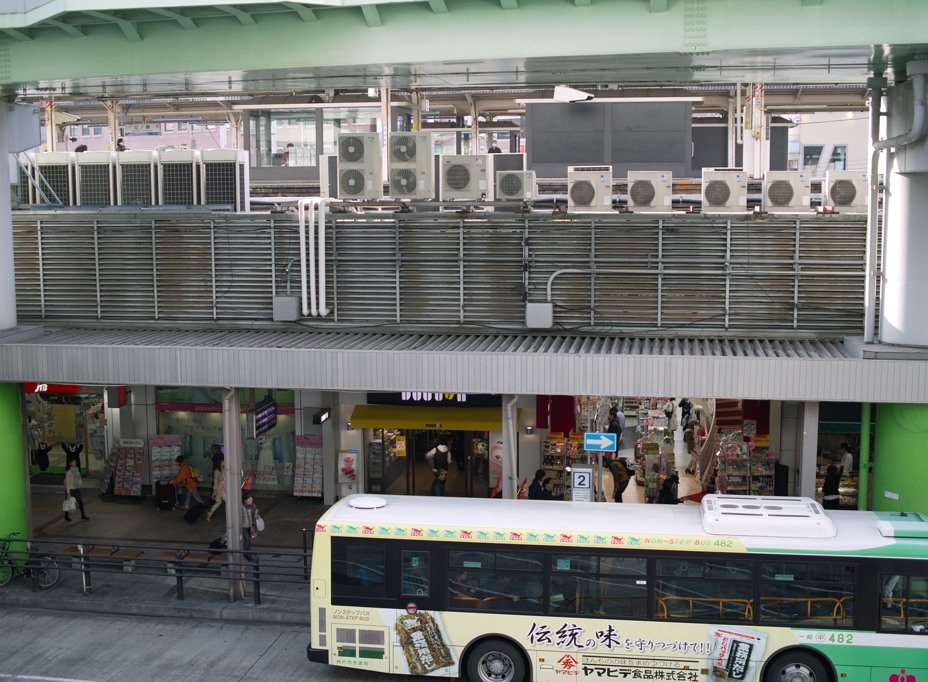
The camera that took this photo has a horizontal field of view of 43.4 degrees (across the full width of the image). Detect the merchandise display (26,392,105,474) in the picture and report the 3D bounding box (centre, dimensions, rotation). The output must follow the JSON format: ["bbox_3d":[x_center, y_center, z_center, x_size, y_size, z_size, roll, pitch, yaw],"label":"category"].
[{"bbox_3d":[-11.877,2.773,34.865,2.250,2.380,0.600,1,6,10],"label":"merchandise display"}]

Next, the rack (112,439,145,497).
[{"bbox_3d":[-8.762,3.398,30.511,0.841,1.657,0.440,1,7,8],"label":"rack"}]

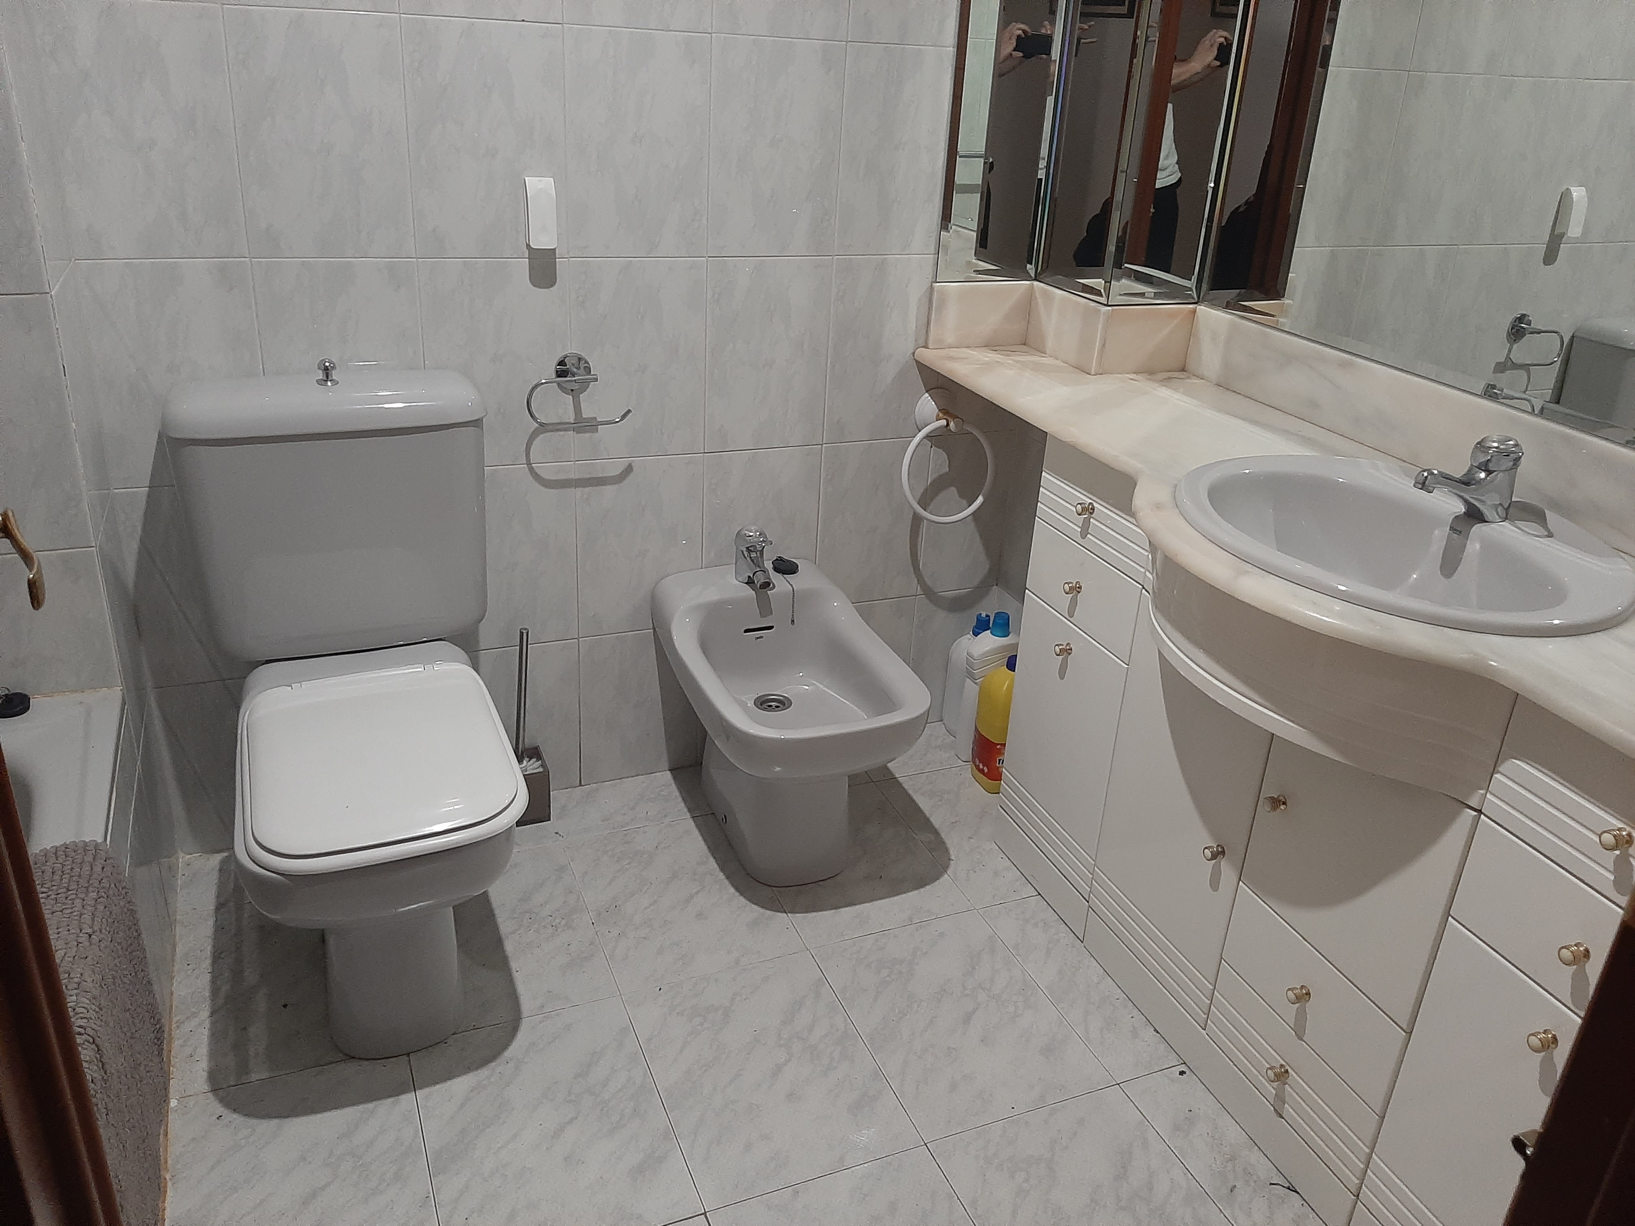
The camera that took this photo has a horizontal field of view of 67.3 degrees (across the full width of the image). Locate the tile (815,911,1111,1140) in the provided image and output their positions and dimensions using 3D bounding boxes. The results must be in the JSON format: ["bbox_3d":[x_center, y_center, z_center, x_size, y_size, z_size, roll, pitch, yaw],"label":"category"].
[{"bbox_3d":[0.205,0.602,1.836,0.304,0.010,0.401,-7,27,-22],"label":"tile"}]

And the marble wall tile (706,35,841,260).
[{"bbox_3d":[-0.068,-0.742,1.973,0.225,0.330,0.015,-7,27,-22],"label":"marble wall tile"}]

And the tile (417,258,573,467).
[{"bbox_3d":[-0.503,-0.393,1.948,0.225,0.330,0.015,-7,27,-22],"label":"tile"}]

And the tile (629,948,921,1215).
[{"bbox_3d":[-0.075,0.641,1.728,0.304,0.015,0.402,-7,27,-22],"label":"tile"}]

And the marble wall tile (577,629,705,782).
[{"bbox_3d":[-0.332,0.172,2.309,0.228,0.309,0.010,-8,27,-23],"label":"marble wall tile"}]

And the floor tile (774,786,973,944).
[{"bbox_3d":[0.049,0.440,2.173,0.304,0.015,0.402,-7,27,-22],"label":"floor tile"}]

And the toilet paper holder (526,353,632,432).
[{"bbox_3d":[-0.387,-0.360,1.973,0.171,0.107,0.065,-8,27,-23],"label":"toilet paper holder"}]

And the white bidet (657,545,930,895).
[{"bbox_3d":[-0.061,0.222,2.070,0.330,0.420,0.584,-7,27,-22],"label":"white bidet"}]

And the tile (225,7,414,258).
[{"bbox_3d":[-0.691,-0.663,1.719,0.228,0.331,0.010,-8,27,-23],"label":"tile"}]

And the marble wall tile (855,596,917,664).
[{"bbox_3d":[0.083,0.116,2.486,0.228,0.309,0.010,-8,27,-23],"label":"marble wall tile"}]

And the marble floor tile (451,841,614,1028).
[{"bbox_3d":[-0.504,0.502,1.918,0.300,0.010,0.398,-7,27,-22],"label":"marble floor tile"}]

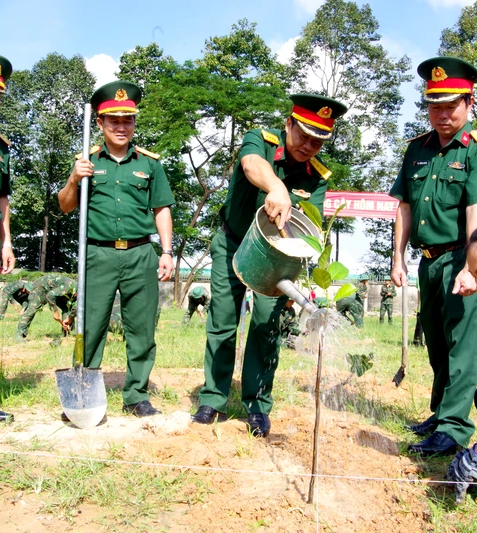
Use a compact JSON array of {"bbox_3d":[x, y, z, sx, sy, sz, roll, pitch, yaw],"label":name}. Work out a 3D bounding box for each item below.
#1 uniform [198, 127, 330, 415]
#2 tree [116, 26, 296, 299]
[{"bbox_3d":[0.127,0.010,3.040,0.540,1.400,0.480,3,-3,-25],"label":"uniform"},{"bbox_3d":[-1.872,-5.787,34.000,9.600,16.000,8.600,1,-3,0],"label":"tree"}]

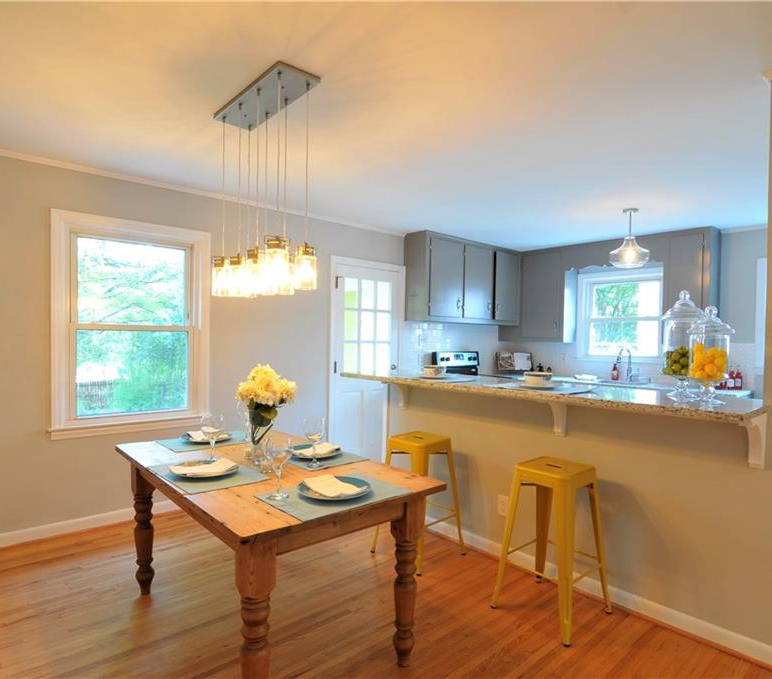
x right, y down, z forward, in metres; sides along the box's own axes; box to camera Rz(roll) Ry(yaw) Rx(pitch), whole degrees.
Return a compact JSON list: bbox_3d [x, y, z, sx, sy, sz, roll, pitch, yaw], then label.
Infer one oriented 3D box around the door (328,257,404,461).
[{"bbox_3d":[-0.173,0.269,4.578,0.920,2.095,0.090,1,0,-38],"label":"door"}]

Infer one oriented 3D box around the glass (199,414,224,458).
[{"bbox_3d":[-0.806,0.447,2.122,0.107,0.222,0.107,1,1,-21],"label":"glass"}]

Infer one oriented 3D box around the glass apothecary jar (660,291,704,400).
[{"bbox_3d":[1.407,0.026,2.143,0.185,0.500,0.185,1,0,45],"label":"glass apothecary jar"}]

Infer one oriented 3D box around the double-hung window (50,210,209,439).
[{"bbox_3d":[-1.796,-0.083,3.282,1.030,1.530,0.100,1,0,-38],"label":"double-hung window"}]

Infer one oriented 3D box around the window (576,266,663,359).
[{"bbox_3d":[2.678,-0.277,5.195,0.950,1.020,0.100,1,0,45],"label":"window"}]

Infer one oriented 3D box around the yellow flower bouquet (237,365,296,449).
[{"bbox_3d":[-0.531,0.313,2.047,0.265,0.395,0.250,1,1,-14],"label":"yellow flower bouquet"}]

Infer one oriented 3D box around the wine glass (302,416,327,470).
[{"bbox_3d":[-0.320,0.458,2.057,0.100,0.220,0.100,1,1,-9],"label":"wine glass"}]

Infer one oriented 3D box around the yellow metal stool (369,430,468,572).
[{"bbox_3d":[0.205,0.962,2.798,0.410,0.710,0.410,1,1,-44],"label":"yellow metal stool"}]

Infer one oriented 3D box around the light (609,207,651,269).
[{"bbox_3d":[2.053,-0.856,3.821,0.300,0.470,0.300,1,0,-38],"label":"light"}]

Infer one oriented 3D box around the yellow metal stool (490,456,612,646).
[{"bbox_3d":[0.822,0.979,2.235,0.410,0.710,0.410,1,1,-42],"label":"yellow metal stool"}]

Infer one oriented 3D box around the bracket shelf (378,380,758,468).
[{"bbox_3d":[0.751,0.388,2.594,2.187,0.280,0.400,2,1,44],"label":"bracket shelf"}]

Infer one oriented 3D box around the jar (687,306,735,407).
[{"bbox_3d":[1.402,0.067,1.958,0.190,0.420,0.190,2,1,36],"label":"jar"}]

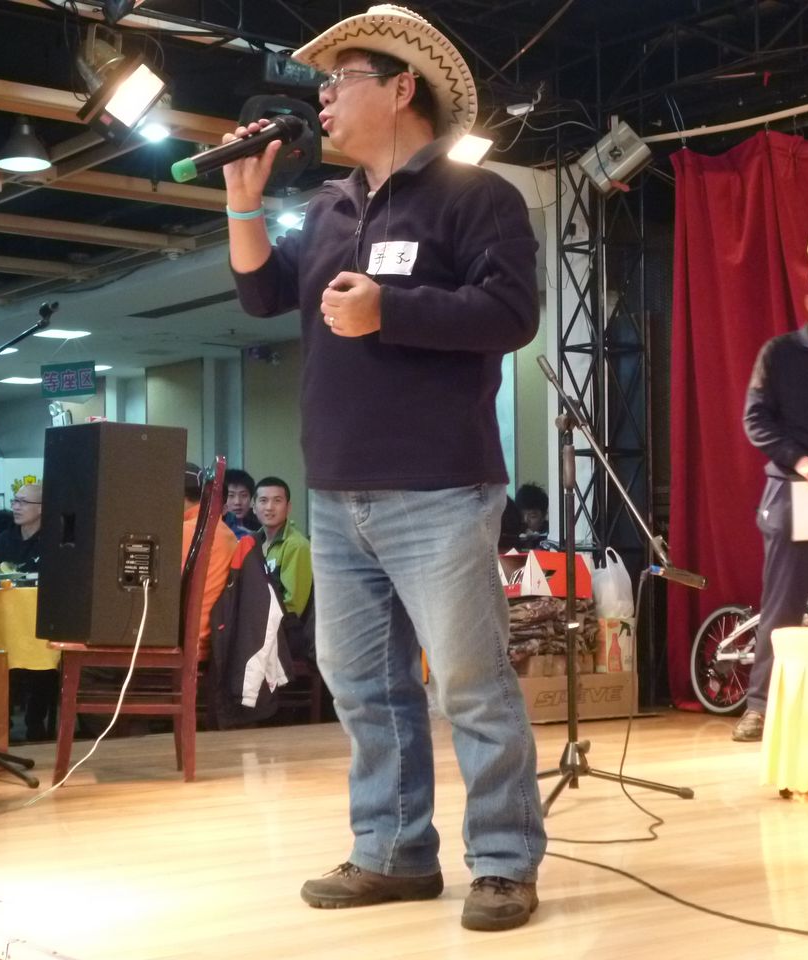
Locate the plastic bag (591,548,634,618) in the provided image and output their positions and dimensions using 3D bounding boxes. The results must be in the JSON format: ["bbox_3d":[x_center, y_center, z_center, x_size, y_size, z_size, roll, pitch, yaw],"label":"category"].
[{"bbox_3d":[0.926,0.460,7.880,0.190,0.310,0.150,0,-3,-18],"label":"plastic bag"}]

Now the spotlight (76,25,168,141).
[{"bbox_3d":[-0.959,-1.325,5.900,0.310,0.330,0.250,43,14,30],"label":"spotlight"}]

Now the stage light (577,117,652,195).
[{"bbox_3d":[0.941,-1.435,7.900,0.260,0.210,0.260,-40,9,0],"label":"stage light"}]

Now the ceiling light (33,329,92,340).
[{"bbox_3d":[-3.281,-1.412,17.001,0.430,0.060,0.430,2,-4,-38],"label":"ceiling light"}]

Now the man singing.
[{"bbox_3d":[-0.036,-0.045,3.524,0.590,1.813,0.520,-2,-3,41],"label":"man singing"}]

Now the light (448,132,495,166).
[{"bbox_3d":[0.273,-1.452,7.750,0.250,0.160,0.200,0,-42,-45],"label":"light"}]

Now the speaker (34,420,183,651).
[{"bbox_3d":[-0.912,0.181,5.749,0.435,0.690,0.410,4,-3,-24],"label":"speaker"}]

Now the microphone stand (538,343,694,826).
[{"bbox_3d":[0.563,0.279,5.073,0.610,1.269,0.580,0,-2,0],"label":"microphone stand"}]

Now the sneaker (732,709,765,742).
[{"bbox_3d":[1.331,0.925,6.740,0.105,0.110,0.290,-2,-3,25],"label":"sneaker"}]

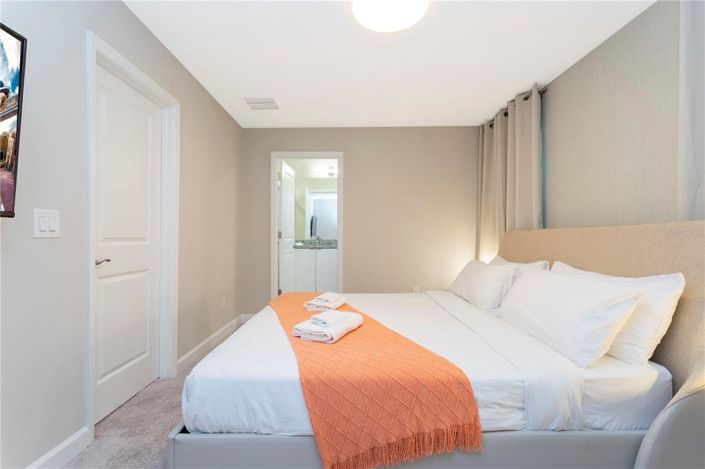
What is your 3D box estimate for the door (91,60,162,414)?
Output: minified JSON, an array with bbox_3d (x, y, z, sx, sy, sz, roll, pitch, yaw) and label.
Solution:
[{"bbox_3d":[-1.468,0.055,2.142,0.045,2.030,0.745,0,0,-1],"label":"door"}]

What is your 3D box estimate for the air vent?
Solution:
[{"bbox_3d":[-0.930,-1.345,3.449,0.335,0.022,0.340,0,0,-1],"label":"air vent"}]

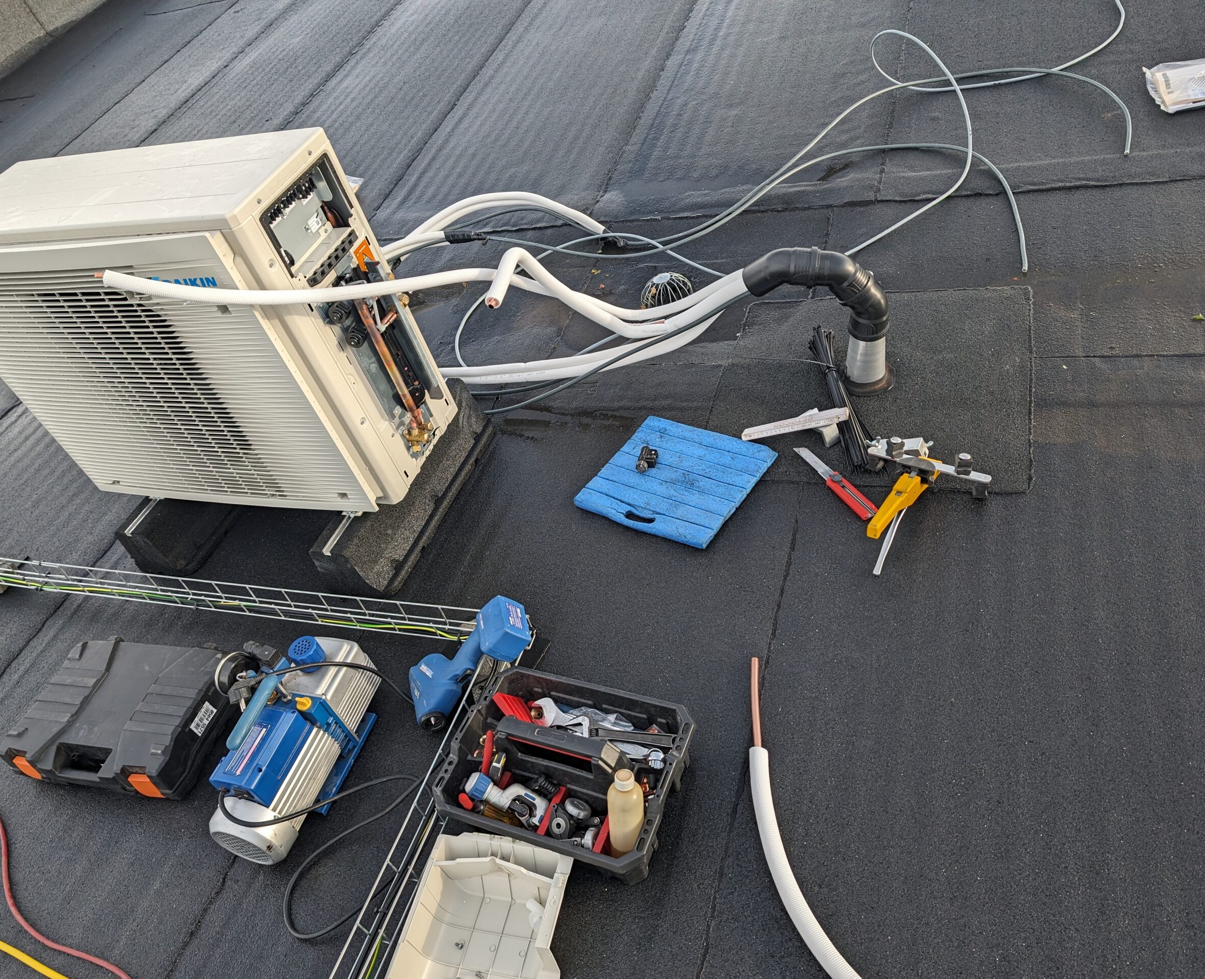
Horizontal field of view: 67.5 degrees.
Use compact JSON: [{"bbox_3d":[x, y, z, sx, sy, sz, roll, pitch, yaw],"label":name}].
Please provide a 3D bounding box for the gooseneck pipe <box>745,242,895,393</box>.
[{"bbox_3d":[0.494,-0.419,2.125,0.385,0.333,0.120,22,56,35],"label":"gooseneck pipe"}]

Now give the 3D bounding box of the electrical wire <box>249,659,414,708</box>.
[{"bbox_3d":[-0.502,0.376,1.702,0.250,0.175,0.040,-12,43,7],"label":"electrical wire"}]

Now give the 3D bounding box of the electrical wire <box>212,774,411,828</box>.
[{"bbox_3d":[-0.502,0.543,1.603,0.313,0.144,0.078,-19,43,0],"label":"electrical wire"}]

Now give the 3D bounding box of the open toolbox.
[{"bbox_3d":[-0.055,0.462,1.503,0.390,0.205,0.282,8,49,26],"label":"open toolbox"}]

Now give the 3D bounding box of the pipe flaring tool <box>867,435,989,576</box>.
[{"bbox_3d":[0.604,0.026,1.797,0.255,0.104,0.315,18,54,33],"label":"pipe flaring tool"}]

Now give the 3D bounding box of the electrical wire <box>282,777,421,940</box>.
[{"bbox_3d":[-0.424,0.645,1.565,0.292,0.039,0.186,-25,43,-7],"label":"electrical wire"}]

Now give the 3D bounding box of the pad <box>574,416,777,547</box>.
[{"bbox_3d":[0.166,-0.026,2.058,0.352,0.028,0.304,20,55,34],"label":"pad"}]

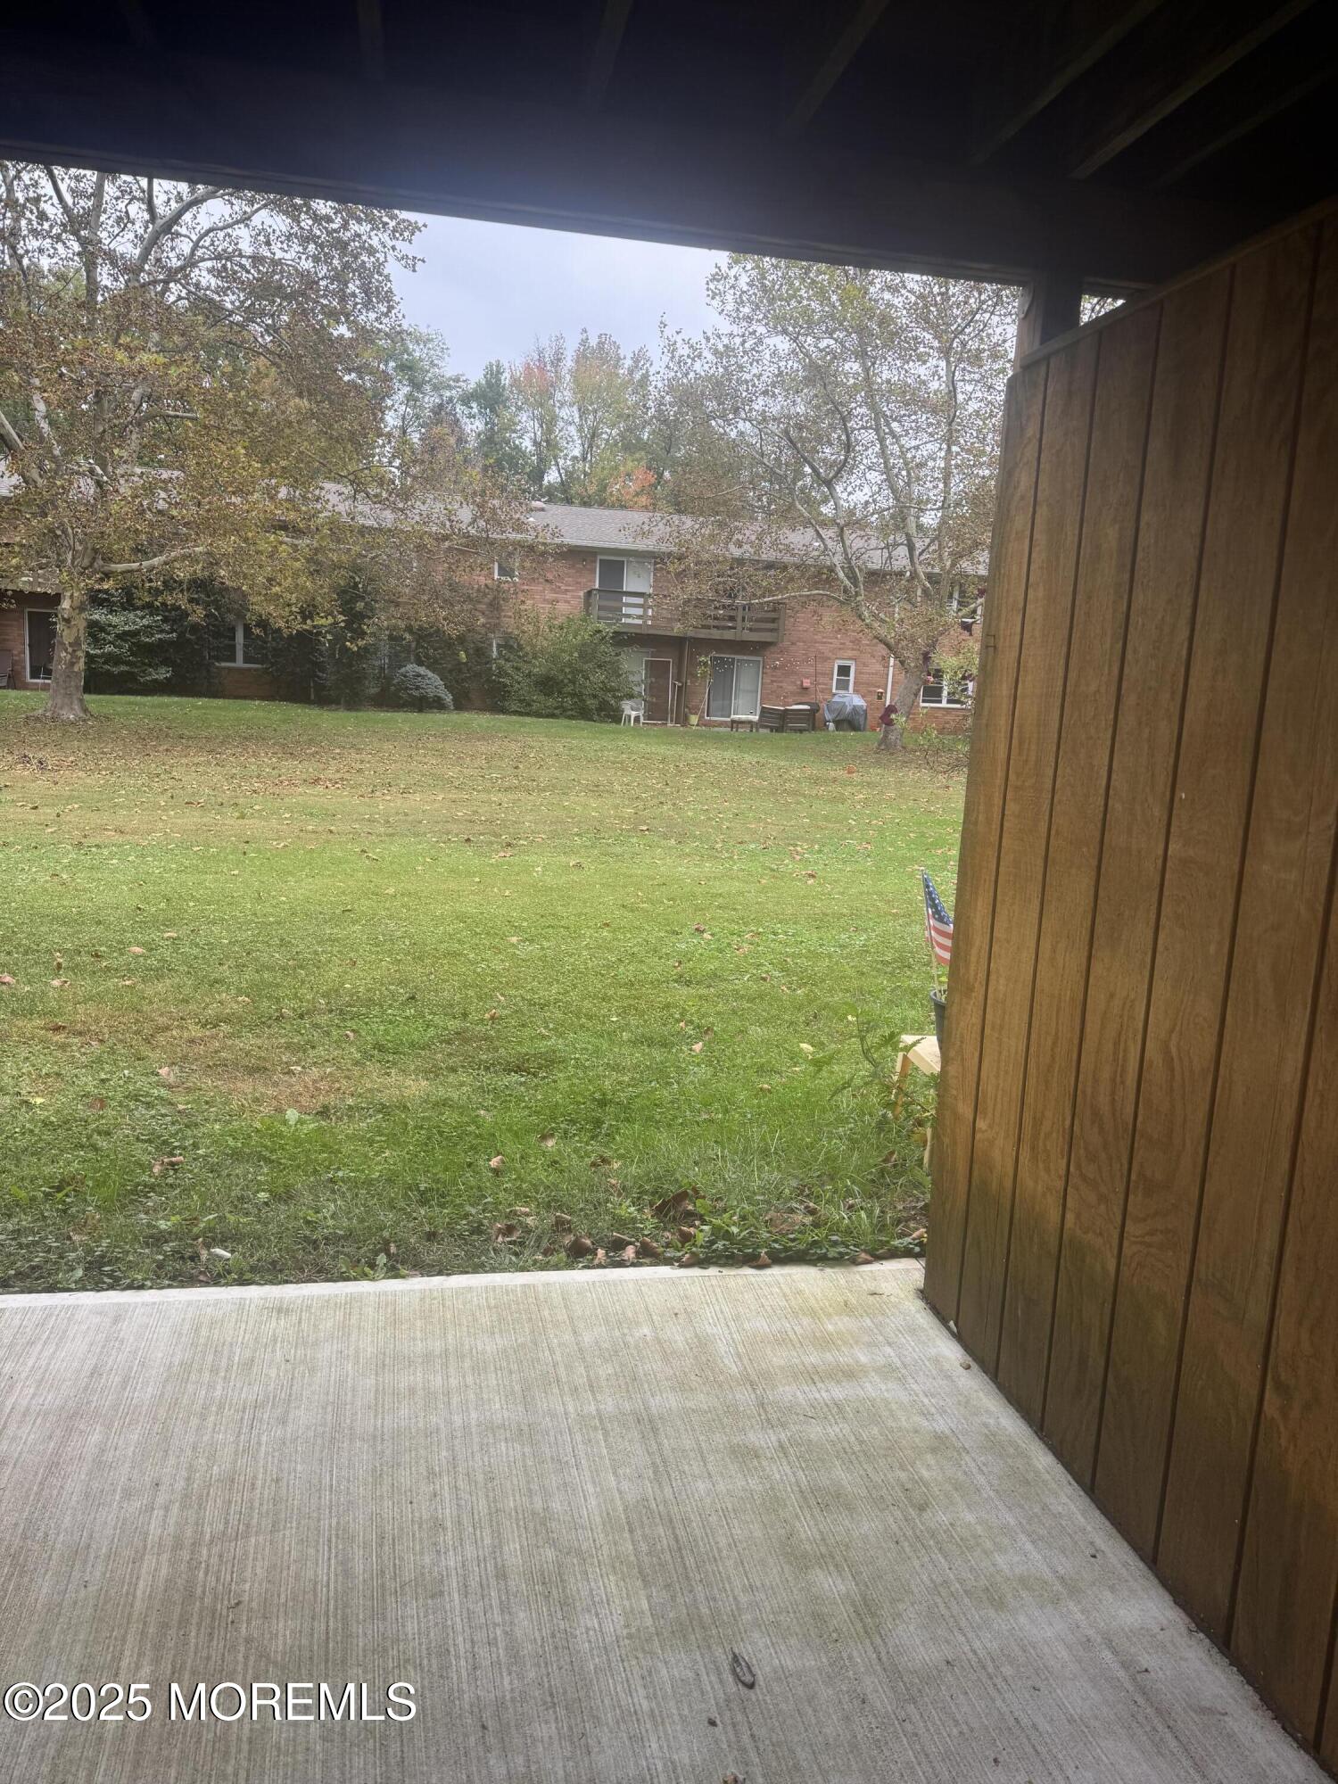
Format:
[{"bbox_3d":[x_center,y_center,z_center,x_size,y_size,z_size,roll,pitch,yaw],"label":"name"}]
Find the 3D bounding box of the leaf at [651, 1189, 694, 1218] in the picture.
[{"bbox_3d":[0.010,0.909,3.600,0.118,0.060,0.080,3,9,0],"label":"leaf"}]

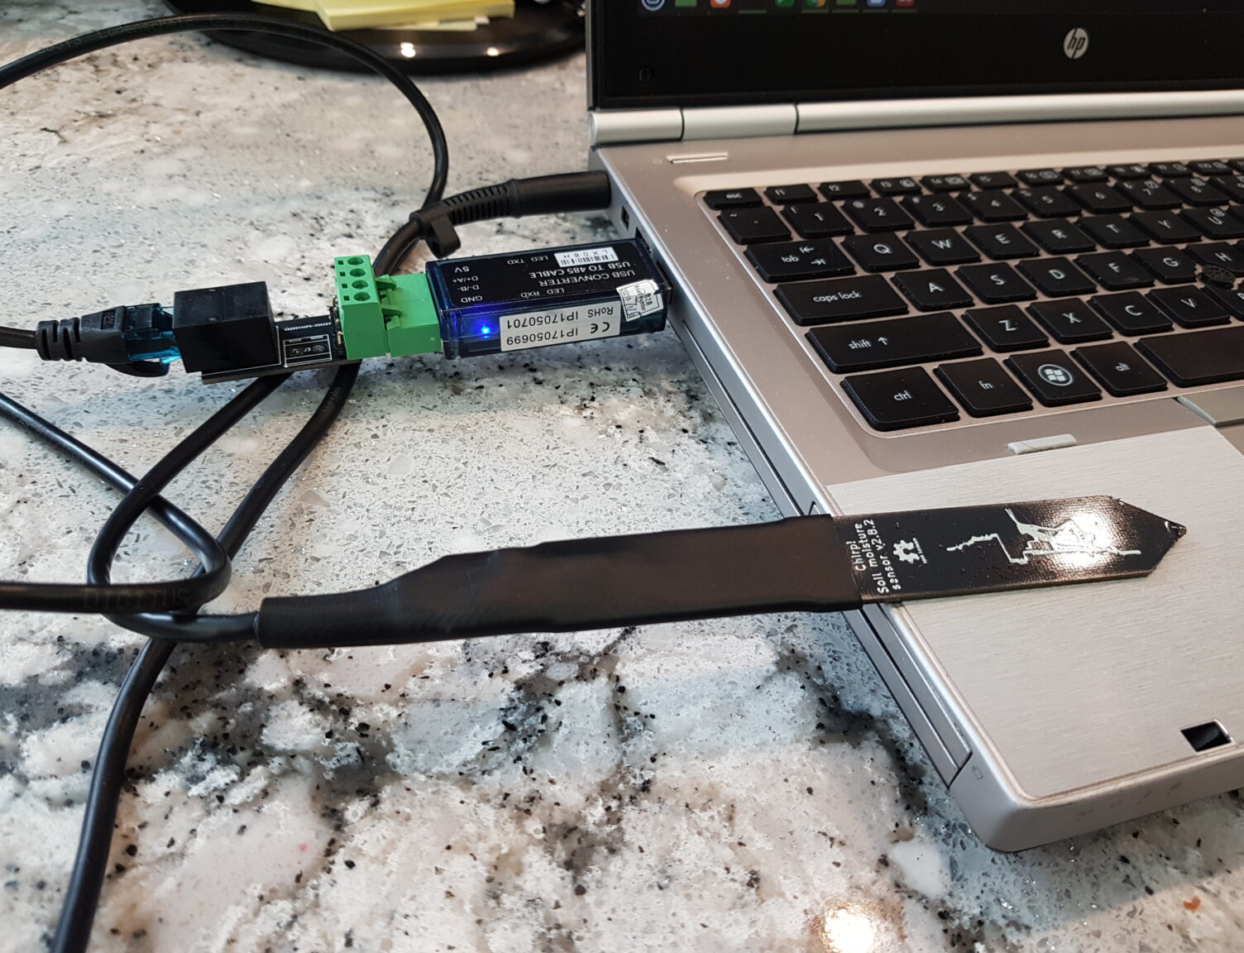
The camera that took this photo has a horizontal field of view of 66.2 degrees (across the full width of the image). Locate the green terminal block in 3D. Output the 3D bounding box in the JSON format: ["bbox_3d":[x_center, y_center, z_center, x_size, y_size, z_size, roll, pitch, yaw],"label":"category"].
[{"bbox_3d":[-0.055,-0.041,0.224,0.021,0.015,0.022,-9,45,-17],"label":"green terminal block"}]

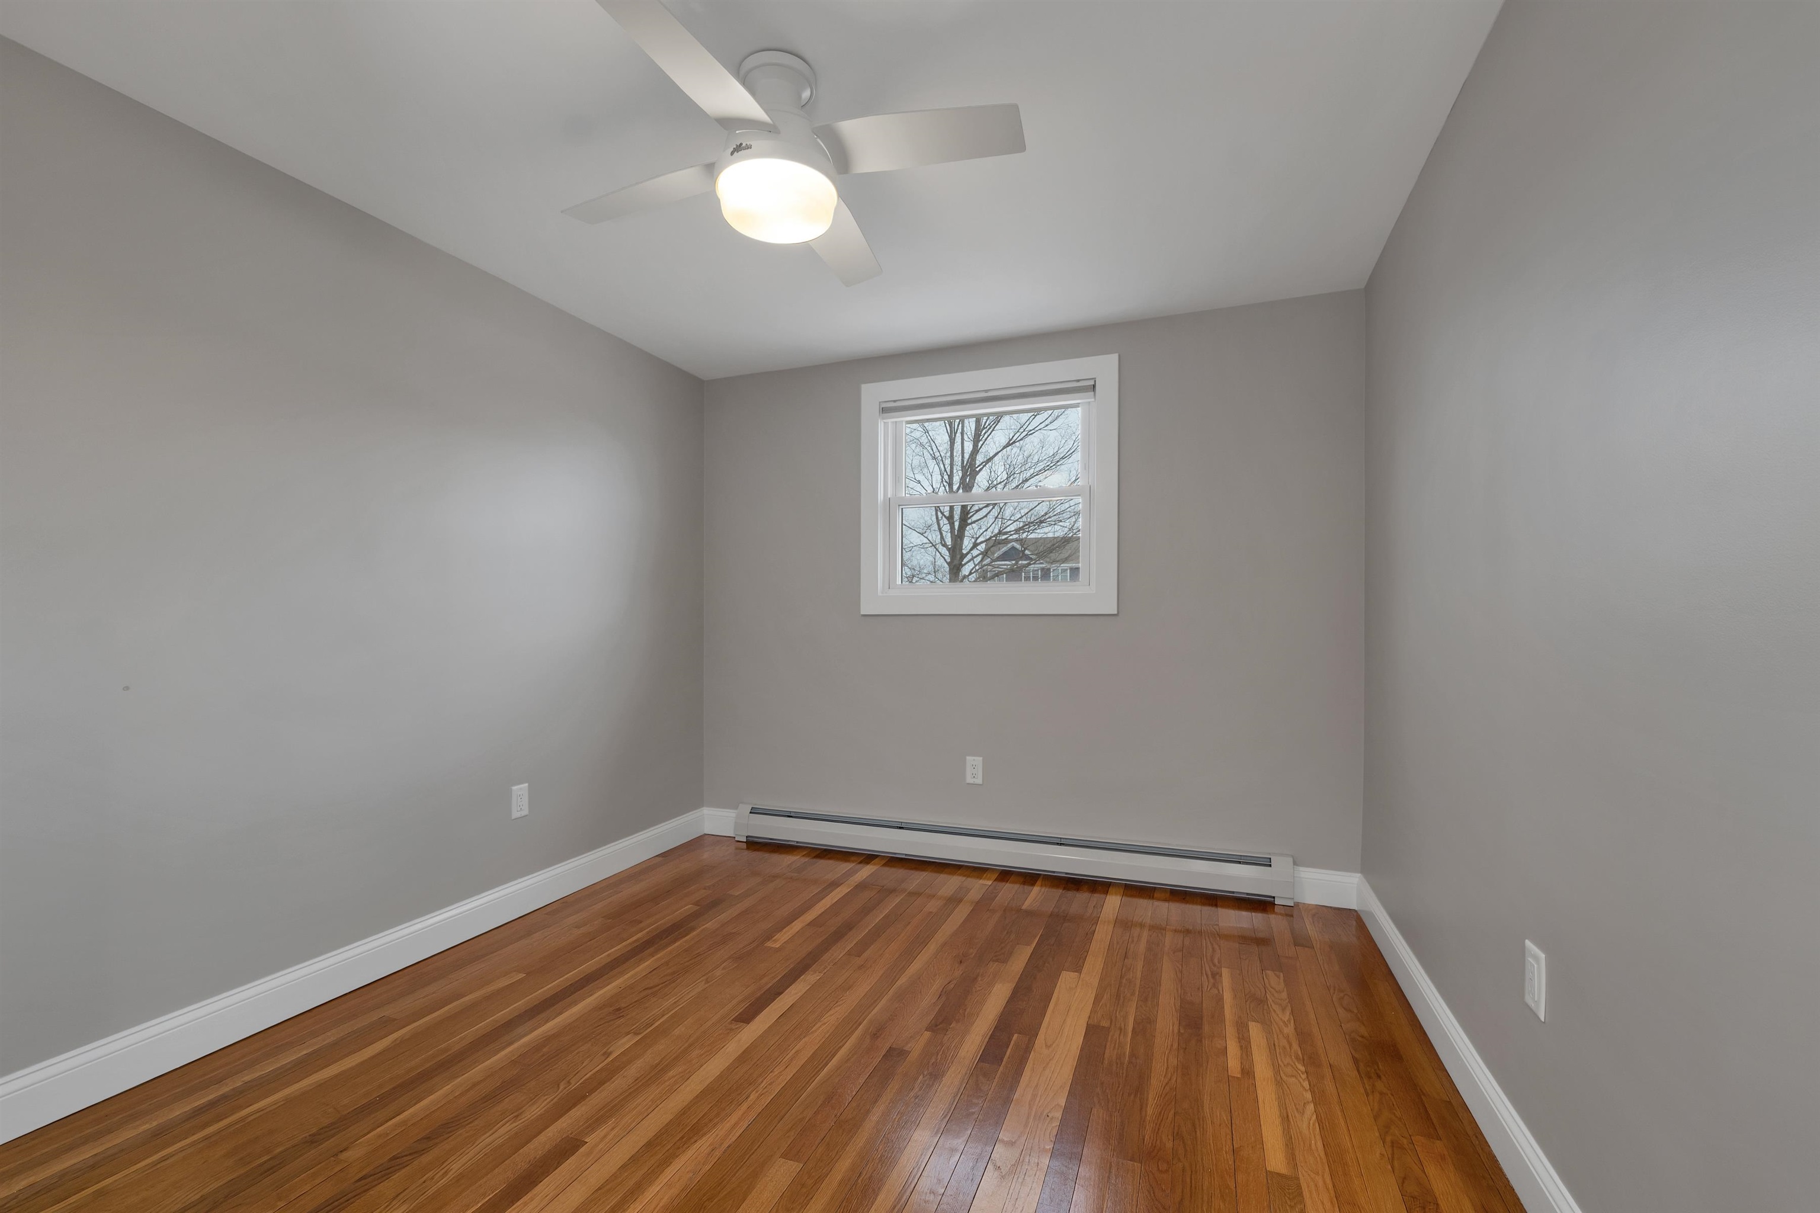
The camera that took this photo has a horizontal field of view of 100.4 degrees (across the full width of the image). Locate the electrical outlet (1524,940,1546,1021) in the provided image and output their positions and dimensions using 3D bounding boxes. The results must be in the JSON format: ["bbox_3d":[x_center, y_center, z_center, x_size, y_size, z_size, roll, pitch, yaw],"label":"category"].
[{"bbox_3d":[1.143,0.684,1.393,0.008,0.117,0.074,0,-1,21],"label":"electrical outlet"}]

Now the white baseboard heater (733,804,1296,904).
[{"bbox_3d":[0.297,1.059,3.319,2.475,0.174,0.066,0,-1,21],"label":"white baseboard heater"}]

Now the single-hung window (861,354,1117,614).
[{"bbox_3d":[0.332,-0.506,3.394,1.165,1.085,0.100,0,-1,21],"label":"single-hung window"}]

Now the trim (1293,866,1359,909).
[{"bbox_3d":[1.559,1.061,2.844,0.222,0.134,0.015,0,-1,21],"label":"trim"}]

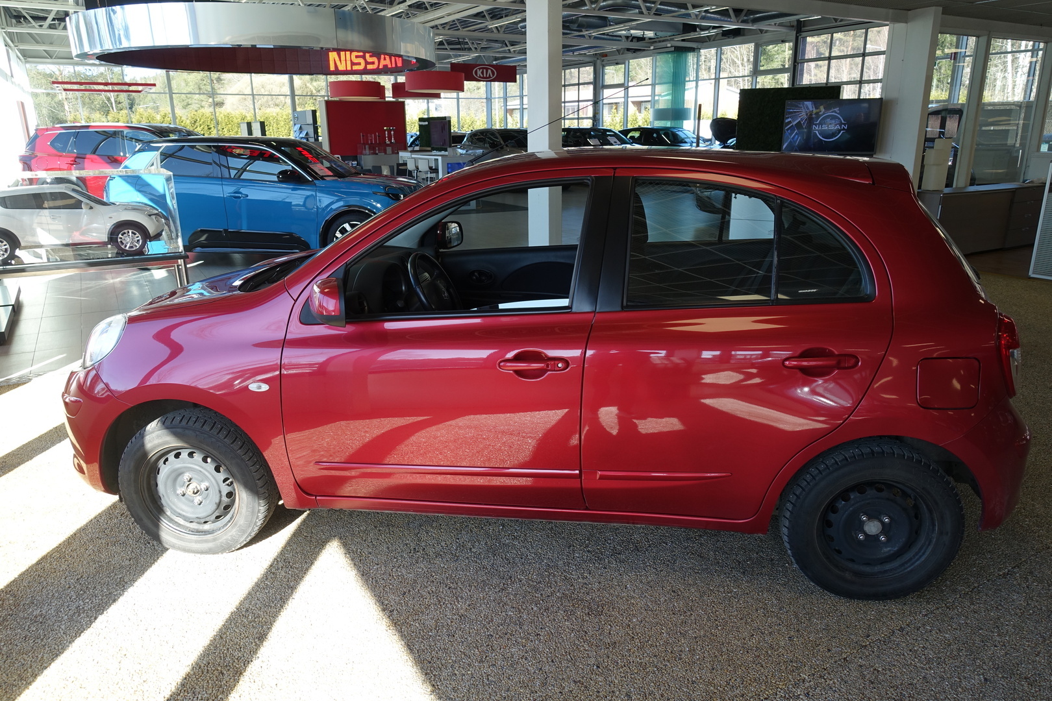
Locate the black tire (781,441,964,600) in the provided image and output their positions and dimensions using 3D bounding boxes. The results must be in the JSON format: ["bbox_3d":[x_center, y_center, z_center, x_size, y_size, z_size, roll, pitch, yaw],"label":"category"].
[{"bbox_3d":[1.178,0.571,2.422,0.585,0.585,0.175,2,17,7],"label":"black tire"}]

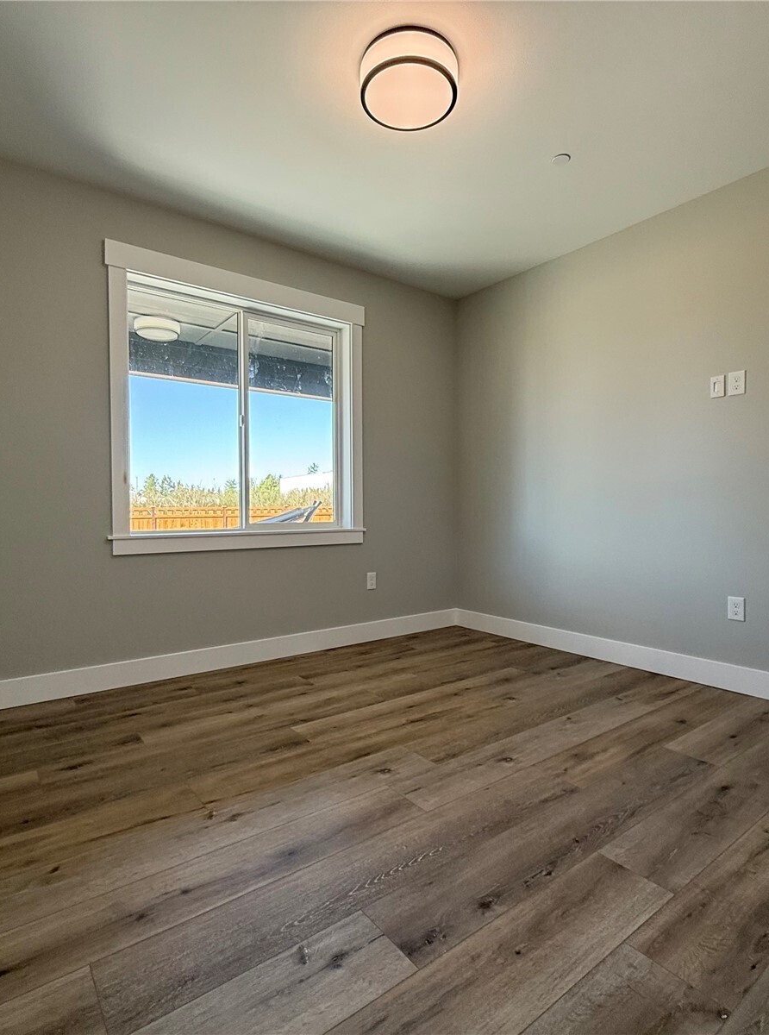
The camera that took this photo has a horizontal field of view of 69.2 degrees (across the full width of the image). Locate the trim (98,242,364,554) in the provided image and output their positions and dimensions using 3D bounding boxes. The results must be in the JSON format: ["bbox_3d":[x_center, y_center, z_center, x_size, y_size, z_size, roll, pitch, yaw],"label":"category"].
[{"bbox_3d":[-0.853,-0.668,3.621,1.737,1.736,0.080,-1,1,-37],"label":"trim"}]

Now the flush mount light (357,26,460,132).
[{"bbox_3d":[0.098,-1.720,2.209,0.392,0.111,0.392,0,1,0],"label":"flush mount light"}]

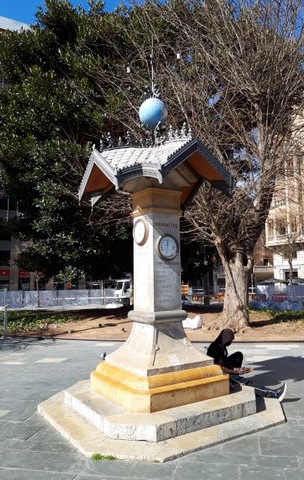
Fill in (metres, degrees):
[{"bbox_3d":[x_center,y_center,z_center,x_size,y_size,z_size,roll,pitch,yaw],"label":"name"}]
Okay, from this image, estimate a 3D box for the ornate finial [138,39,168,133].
[{"bbox_3d":[0.034,-2.359,5.454,0.424,1.523,0.424,-1,-8,0],"label":"ornate finial"}]

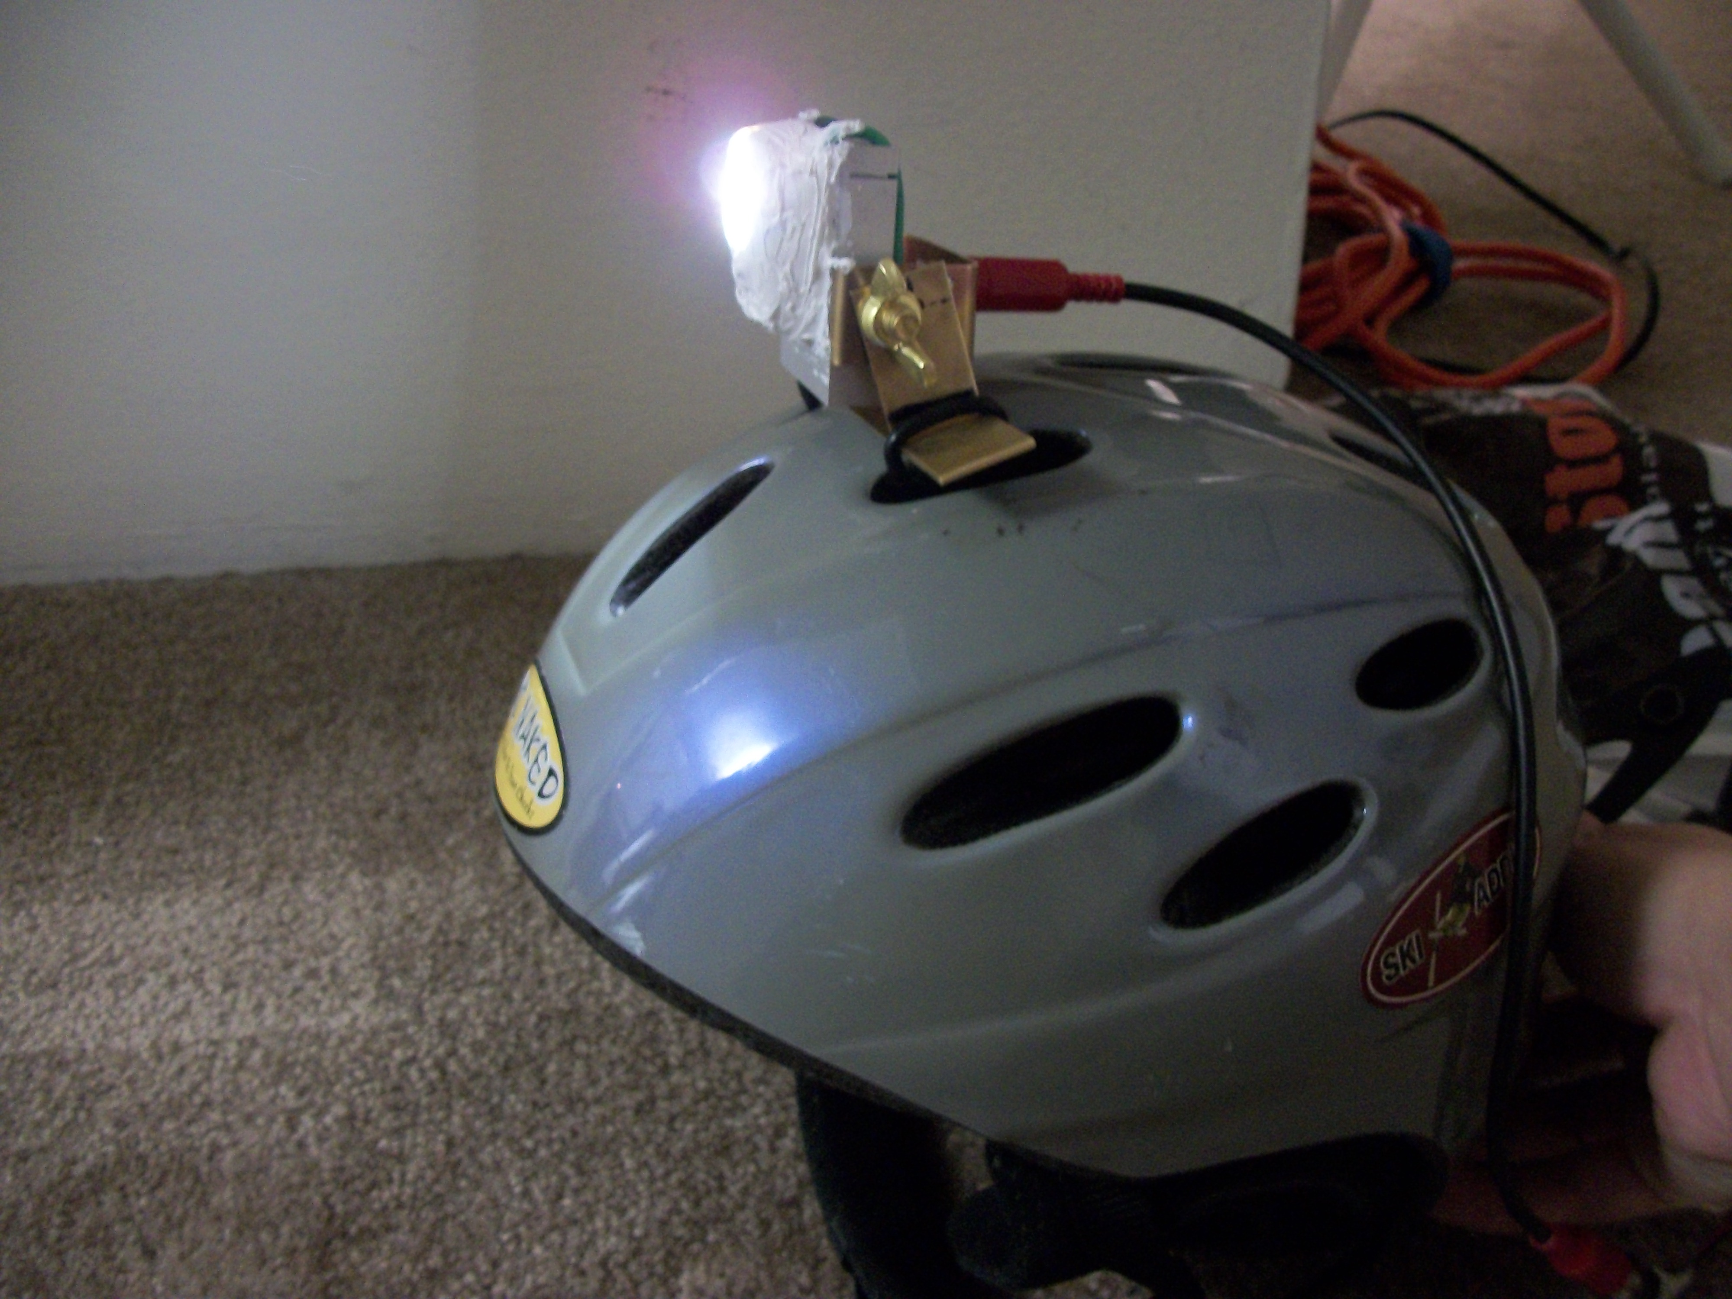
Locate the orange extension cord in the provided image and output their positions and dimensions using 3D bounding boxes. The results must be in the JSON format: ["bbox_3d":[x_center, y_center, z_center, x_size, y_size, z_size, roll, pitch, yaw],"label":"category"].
[{"bbox_3d":[0.296,-0.235,0.934,0.250,0.065,0.300,-3,35,0],"label":"orange extension cord"}]

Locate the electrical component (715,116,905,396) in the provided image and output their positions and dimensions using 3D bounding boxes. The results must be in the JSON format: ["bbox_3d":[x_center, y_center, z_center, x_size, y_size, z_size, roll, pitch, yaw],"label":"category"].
[{"bbox_3d":[-0.015,-0.090,0.365,0.036,0.060,0.032,-9,27,-20],"label":"electrical component"}]

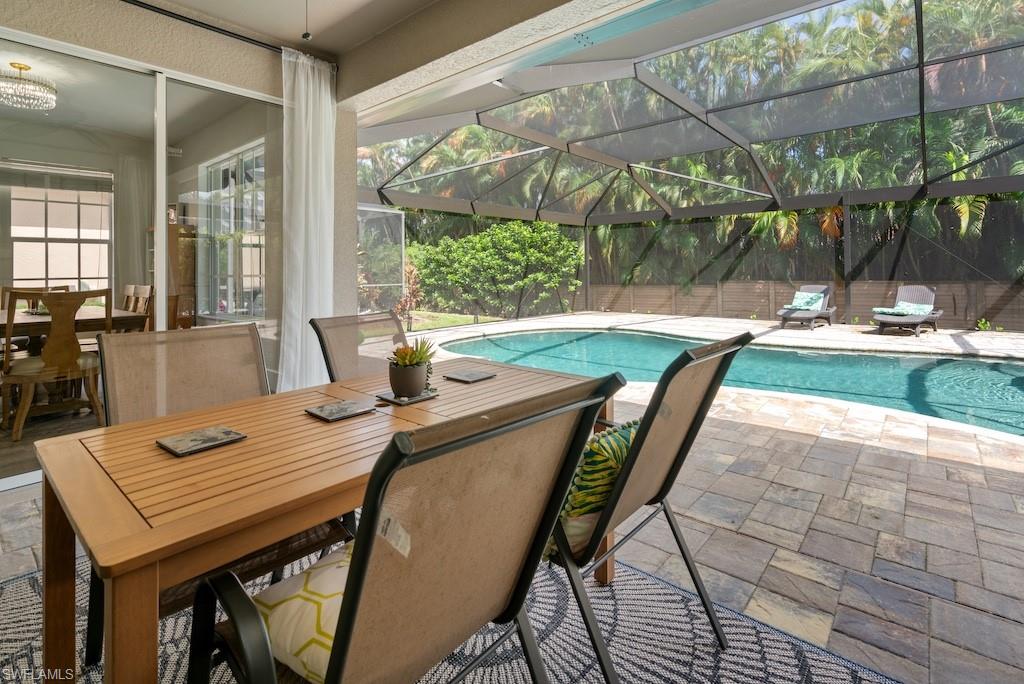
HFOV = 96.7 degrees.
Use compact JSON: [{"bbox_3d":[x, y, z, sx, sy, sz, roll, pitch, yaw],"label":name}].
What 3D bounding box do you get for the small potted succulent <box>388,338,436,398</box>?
[{"bbox_3d":[-0.363,0.093,1.660,0.160,0.205,0.150,0,6,0],"label":"small potted succulent"}]

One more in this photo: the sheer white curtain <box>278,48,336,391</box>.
[{"bbox_3d":[-1.610,-0.866,3.600,0.140,2.760,0.460,6,8,43],"label":"sheer white curtain"}]

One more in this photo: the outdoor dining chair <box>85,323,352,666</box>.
[{"bbox_3d":[-0.930,0.485,1.430,0.580,0.970,0.680,-5,8,-40],"label":"outdoor dining chair"}]

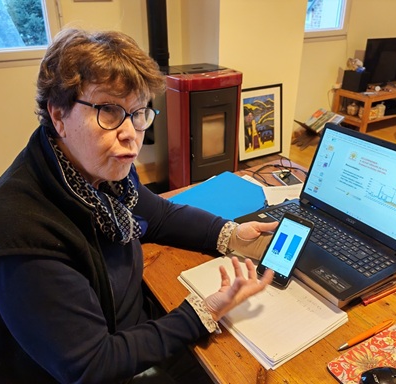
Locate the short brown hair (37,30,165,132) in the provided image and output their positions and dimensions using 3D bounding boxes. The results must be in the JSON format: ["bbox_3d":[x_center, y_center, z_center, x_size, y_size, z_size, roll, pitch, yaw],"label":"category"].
[{"bbox_3d":[-0.170,-0.186,0.715,0.200,0.195,0.220,-13,27,-43],"label":"short brown hair"}]

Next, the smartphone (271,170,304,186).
[{"bbox_3d":[0.318,-0.038,1.381,0.069,0.009,0.138,-7,29,-13],"label":"smartphone"}]

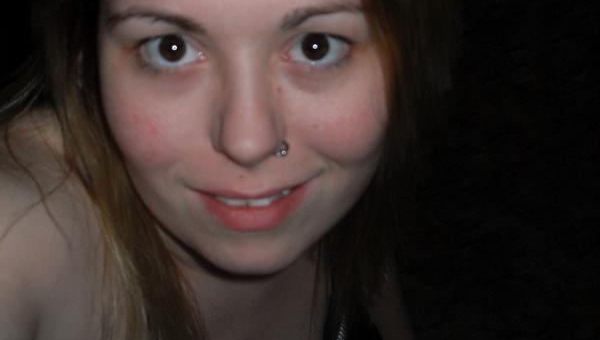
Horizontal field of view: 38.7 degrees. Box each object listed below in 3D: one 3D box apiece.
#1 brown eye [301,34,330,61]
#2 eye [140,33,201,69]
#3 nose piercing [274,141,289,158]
[{"bbox_3d":[0.007,-0.054,0.371,0.013,0.012,0.009,-2,13,-3],"label":"brown eye"},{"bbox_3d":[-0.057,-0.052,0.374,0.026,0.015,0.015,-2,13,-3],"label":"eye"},{"bbox_3d":[-0.008,-0.009,0.368,0.006,0.008,0.006,-5,14,-14],"label":"nose piercing"}]

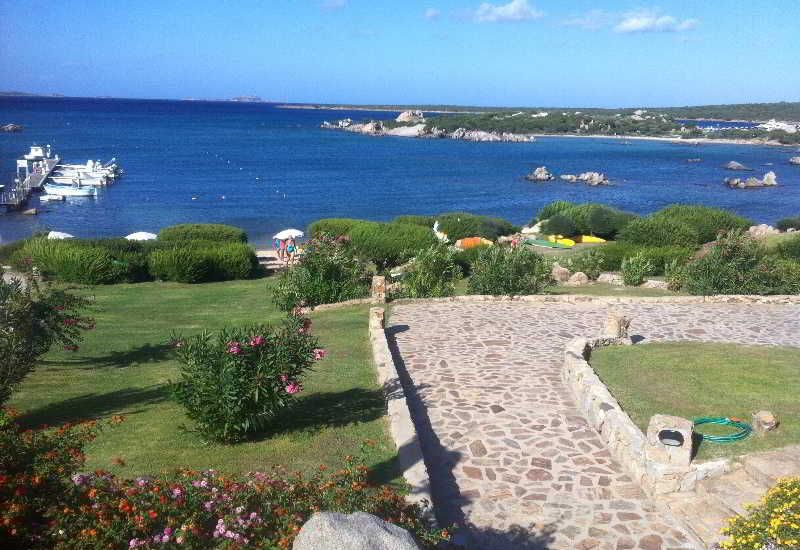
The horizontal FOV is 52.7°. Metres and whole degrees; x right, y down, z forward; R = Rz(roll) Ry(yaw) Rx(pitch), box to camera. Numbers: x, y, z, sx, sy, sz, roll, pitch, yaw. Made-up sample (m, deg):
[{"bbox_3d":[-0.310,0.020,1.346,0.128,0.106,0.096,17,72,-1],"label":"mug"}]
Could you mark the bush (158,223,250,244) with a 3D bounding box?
[{"bbox_3d":[-8.776,-1.526,36.000,3.800,1.530,2.090,-2,12,-14],"label":"bush"}]

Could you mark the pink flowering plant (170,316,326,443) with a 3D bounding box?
[{"bbox_3d":[-1.865,1.251,9.900,1.830,1.379,1.556,-1,12,-11],"label":"pink flowering plant"}]

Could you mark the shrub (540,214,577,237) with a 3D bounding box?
[{"bbox_3d":[11.149,-3.466,56.500,2.612,1.440,2.090,4,12,11],"label":"shrub"}]

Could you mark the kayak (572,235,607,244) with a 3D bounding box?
[{"bbox_3d":[12.969,-2.417,55.000,2.700,0.400,0.750,4,12,14],"label":"kayak"}]

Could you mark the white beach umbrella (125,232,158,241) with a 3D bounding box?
[{"bbox_3d":[-15.608,-1.595,49.000,1.900,2.200,1.900,-3,12,-18],"label":"white beach umbrella"}]

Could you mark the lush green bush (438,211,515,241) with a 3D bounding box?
[{"bbox_3d":[4.486,-2.792,48.000,4.800,1.900,3.600,1,12,0],"label":"lush green bush"}]

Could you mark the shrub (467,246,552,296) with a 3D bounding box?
[{"bbox_3d":[3.285,-0.172,24.300,2.550,1.260,2.040,3,12,8],"label":"shrub"}]

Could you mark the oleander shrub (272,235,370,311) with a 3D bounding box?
[{"bbox_3d":[-2.033,-0.079,21.000,2.535,1.855,2.155,0,12,-6],"label":"oleander shrub"}]

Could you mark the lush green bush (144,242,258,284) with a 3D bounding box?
[{"bbox_3d":[-7.411,-0.530,30.300,4.000,1.280,2.000,-2,12,-14],"label":"lush green bush"}]

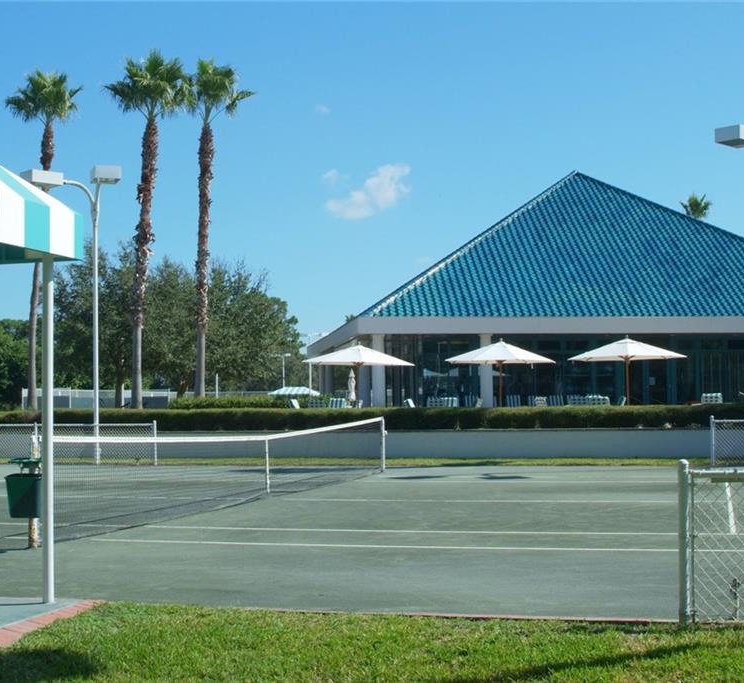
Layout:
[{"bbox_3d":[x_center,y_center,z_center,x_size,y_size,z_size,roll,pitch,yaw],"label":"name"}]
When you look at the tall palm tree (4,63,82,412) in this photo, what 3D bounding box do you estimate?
[{"bbox_3d":[-13.160,-3.753,47.792,3.101,14.378,3.101,0,-3,-15],"label":"tall palm tree"}]

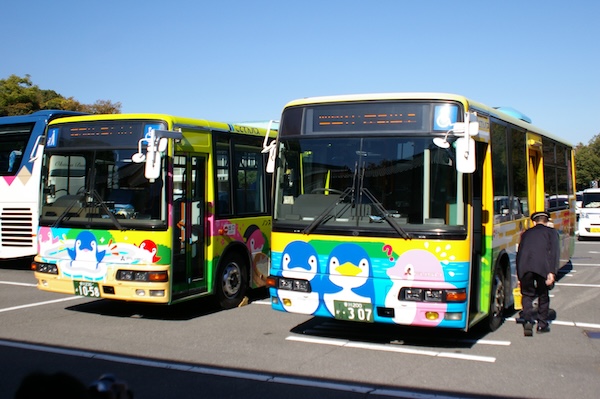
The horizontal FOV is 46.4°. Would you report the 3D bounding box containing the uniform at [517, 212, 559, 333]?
[{"bbox_3d":[2.870,0.850,8.470,0.540,1.500,0.600,1,1,22],"label":"uniform"}]

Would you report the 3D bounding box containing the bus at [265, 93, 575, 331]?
[{"bbox_3d":[2.592,0.088,11.246,2.400,2.860,8.550,1,1,28],"label":"bus"}]

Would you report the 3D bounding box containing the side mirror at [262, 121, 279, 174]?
[{"bbox_3d":[-0.352,-0.620,8.400,0.270,0.650,0.220,1,1,28],"label":"side mirror"}]

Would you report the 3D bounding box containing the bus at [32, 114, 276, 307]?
[{"bbox_3d":[-0.694,0.069,12.693,2.400,2.780,8.550,1,1,28],"label":"bus"}]

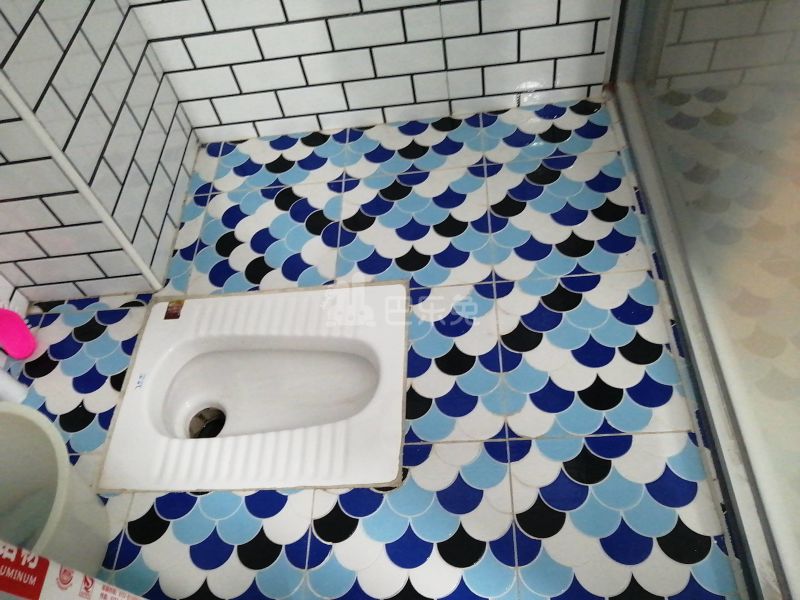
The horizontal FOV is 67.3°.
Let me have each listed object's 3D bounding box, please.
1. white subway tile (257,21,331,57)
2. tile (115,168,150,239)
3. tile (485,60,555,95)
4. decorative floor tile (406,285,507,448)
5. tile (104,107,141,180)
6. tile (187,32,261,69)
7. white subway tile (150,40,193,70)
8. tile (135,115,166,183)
[{"bbox_3d":[-0.214,-0.532,1.226,0.148,0.071,0.010,-4,55,7],"label":"white subway tile"},{"bbox_3d":[-0.506,-0.185,1.132,0.009,0.071,0.150,-5,54,6],"label":"tile"},{"bbox_3d":[0.259,-0.488,1.309,0.150,0.071,0.009,-4,54,7],"label":"tile"},{"bbox_3d":[0.091,0.099,1.023,0.160,0.010,0.298,-4,55,7],"label":"decorative floor tile"},{"bbox_3d":[-0.518,-0.290,1.117,0.009,0.071,0.150,-5,54,6],"label":"tile"},{"bbox_3d":[-0.365,-0.525,1.251,0.149,0.071,0.010,-4,55,7],"label":"tile"},{"bbox_3d":[-0.476,-0.517,1.264,0.072,0.071,0.010,-4,55,7],"label":"white subway tile"},{"bbox_3d":[-0.507,-0.310,1.217,0.010,0.071,0.149,-5,55,6],"label":"tile"}]

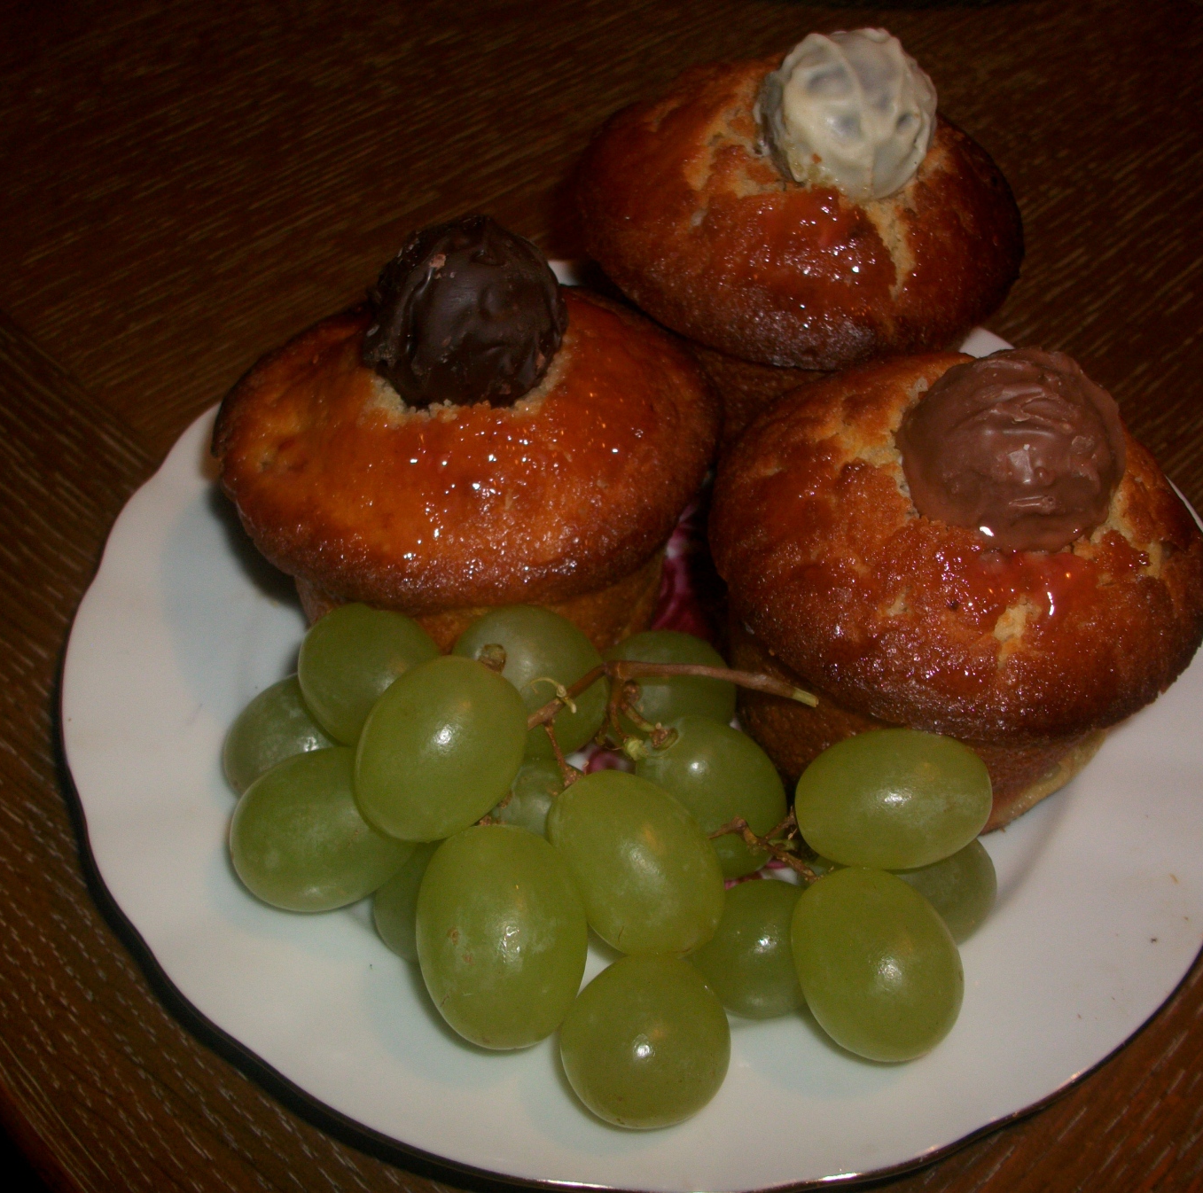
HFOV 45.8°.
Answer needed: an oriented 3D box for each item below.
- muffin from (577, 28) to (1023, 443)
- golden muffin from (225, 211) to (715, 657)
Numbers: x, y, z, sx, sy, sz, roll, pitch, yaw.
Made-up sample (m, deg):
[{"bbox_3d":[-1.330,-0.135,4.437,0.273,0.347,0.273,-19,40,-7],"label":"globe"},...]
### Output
[{"bbox_3d":[0.038,-0.067,0.272,0.083,0.086,0.083,12,48,5],"label":"muffin"},{"bbox_3d":[-0.021,-0.024,0.239,0.082,0.080,0.082,-4,45,-5],"label":"golden muffin"}]

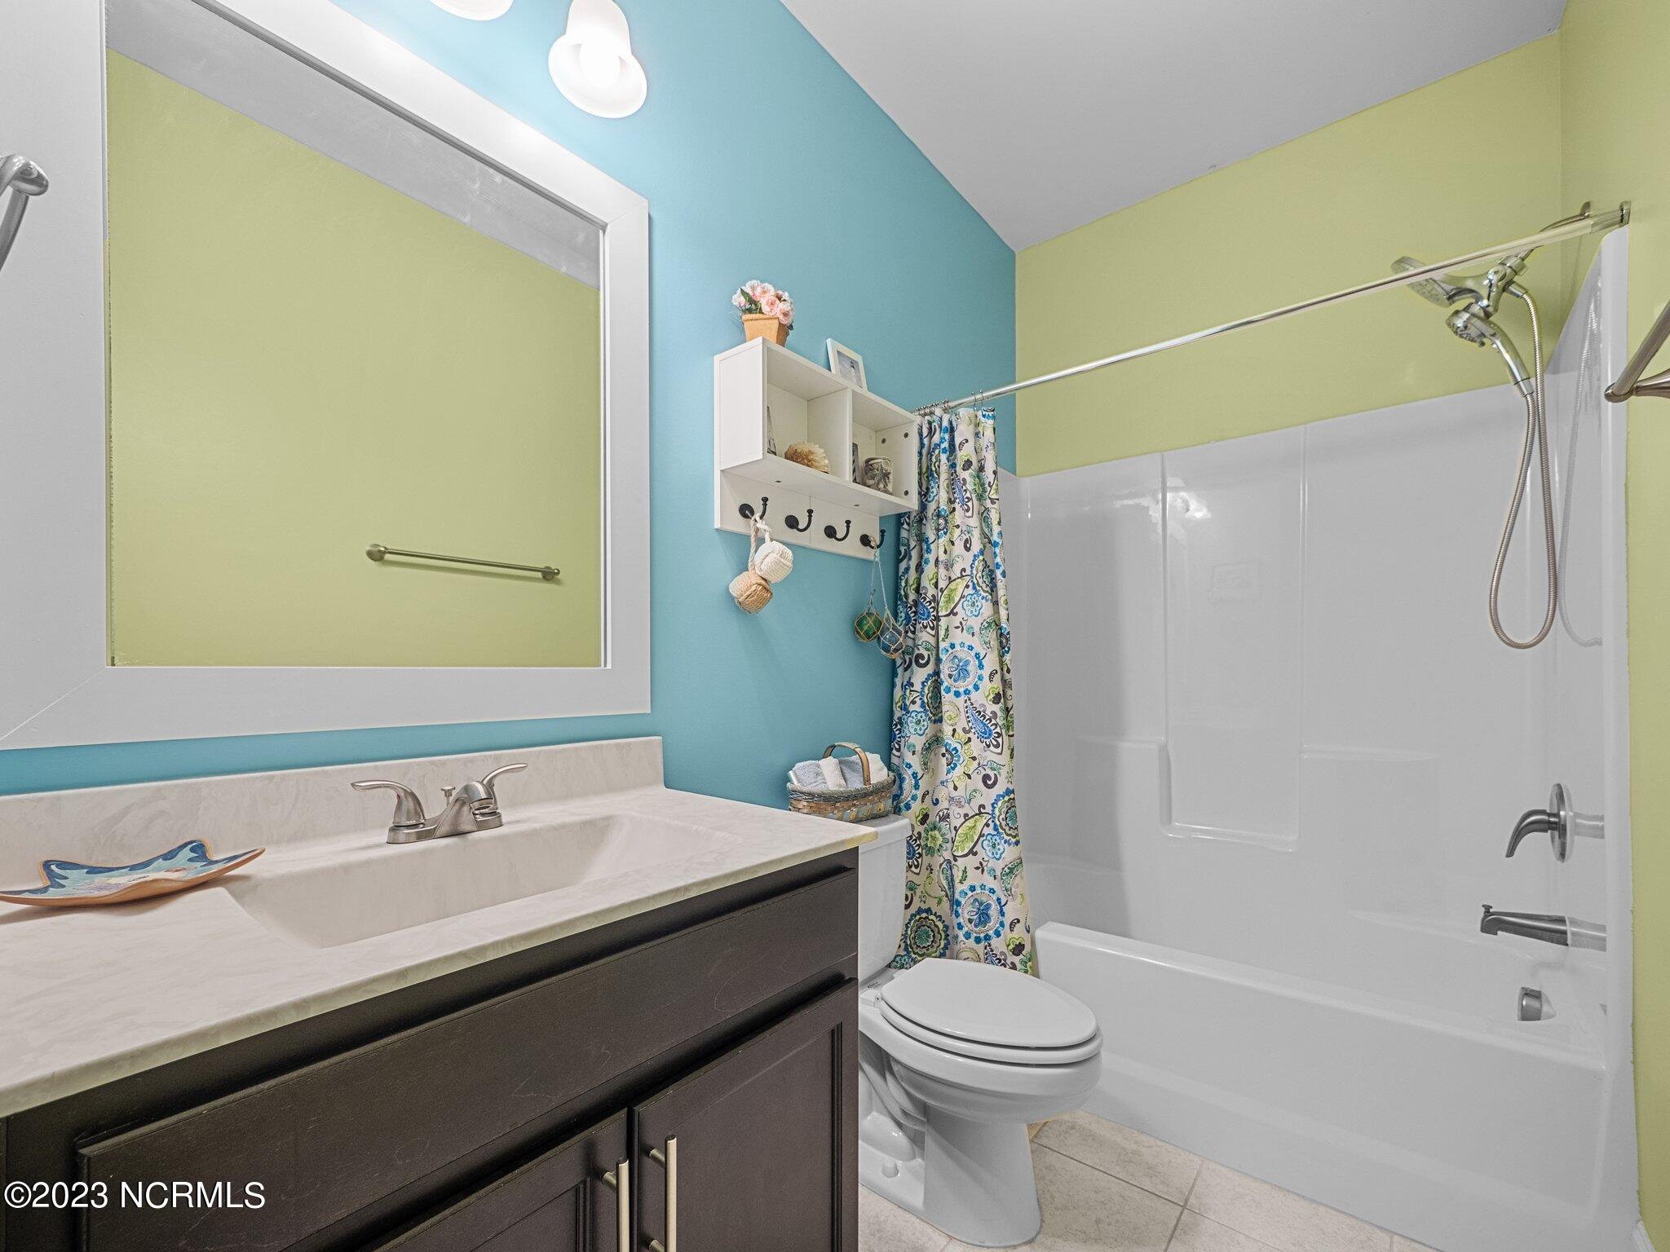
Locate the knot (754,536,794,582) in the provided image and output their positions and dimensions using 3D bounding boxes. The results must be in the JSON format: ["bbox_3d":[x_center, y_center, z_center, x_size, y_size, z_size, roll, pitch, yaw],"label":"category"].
[{"bbox_3d":[-0.143,-0.155,1.560,0.095,0.105,0.095,0,-2,0],"label":"knot"}]

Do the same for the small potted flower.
[{"bbox_3d":[-0.161,-0.704,1.550,0.135,0.170,0.115,0,-2,9],"label":"small potted flower"}]

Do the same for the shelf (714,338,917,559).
[{"bbox_3d":[-0.017,-0.404,1.731,0.150,0.383,0.600,-2,-3,40],"label":"shelf"}]

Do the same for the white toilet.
[{"bbox_3d":[0.201,0.839,1.499,0.735,0.710,0.430,-2,-3,40],"label":"white toilet"}]

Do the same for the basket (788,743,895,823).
[{"bbox_3d":[0.020,0.395,1.720,0.170,0.190,0.325,-2,-3,40],"label":"basket"}]

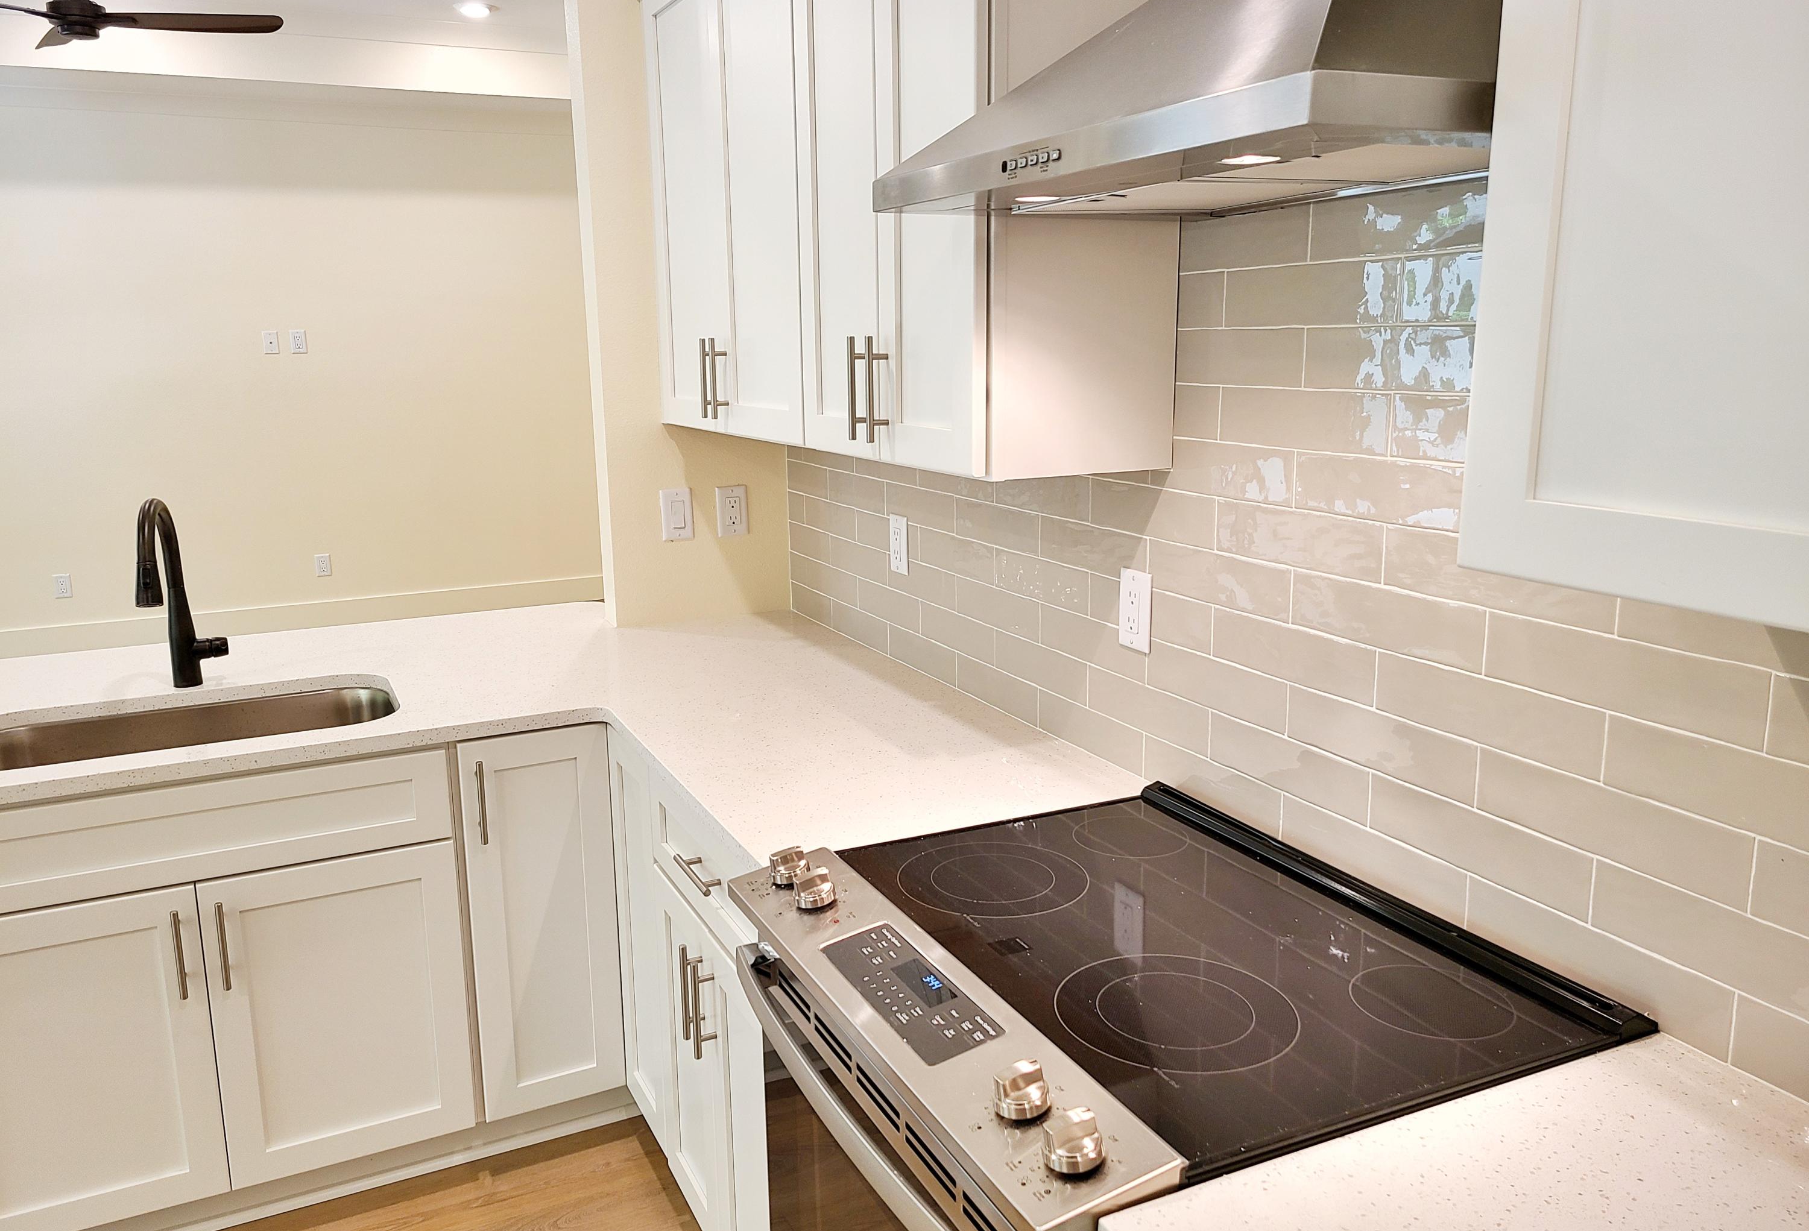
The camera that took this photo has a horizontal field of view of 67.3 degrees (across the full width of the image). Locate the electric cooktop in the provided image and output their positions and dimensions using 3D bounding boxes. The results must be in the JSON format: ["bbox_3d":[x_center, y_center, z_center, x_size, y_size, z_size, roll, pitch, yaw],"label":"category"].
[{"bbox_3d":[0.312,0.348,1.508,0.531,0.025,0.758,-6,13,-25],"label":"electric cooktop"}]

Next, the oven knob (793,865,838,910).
[{"bbox_3d":[-0.106,0.323,1.599,0.049,0.038,0.049,-8,15,2],"label":"oven knob"}]

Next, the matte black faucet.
[{"bbox_3d":[-1.352,-0.031,2.533,0.106,0.378,0.254,-4,12,-15],"label":"matte black faucet"}]

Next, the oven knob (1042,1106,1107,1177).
[{"bbox_3d":[0.135,0.425,1.095,0.049,0.038,0.049,-15,16,-23],"label":"oven knob"}]

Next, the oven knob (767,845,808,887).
[{"bbox_3d":[-0.142,0.310,1.665,0.049,0.038,0.049,-15,16,-23],"label":"oven knob"}]

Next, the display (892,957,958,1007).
[{"bbox_3d":[0.020,0.379,1.400,0.033,0.005,0.094,-15,16,-23],"label":"display"}]

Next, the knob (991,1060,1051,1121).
[{"bbox_3d":[0.100,0.409,1.172,0.049,0.038,0.049,-8,15,2],"label":"knob"}]

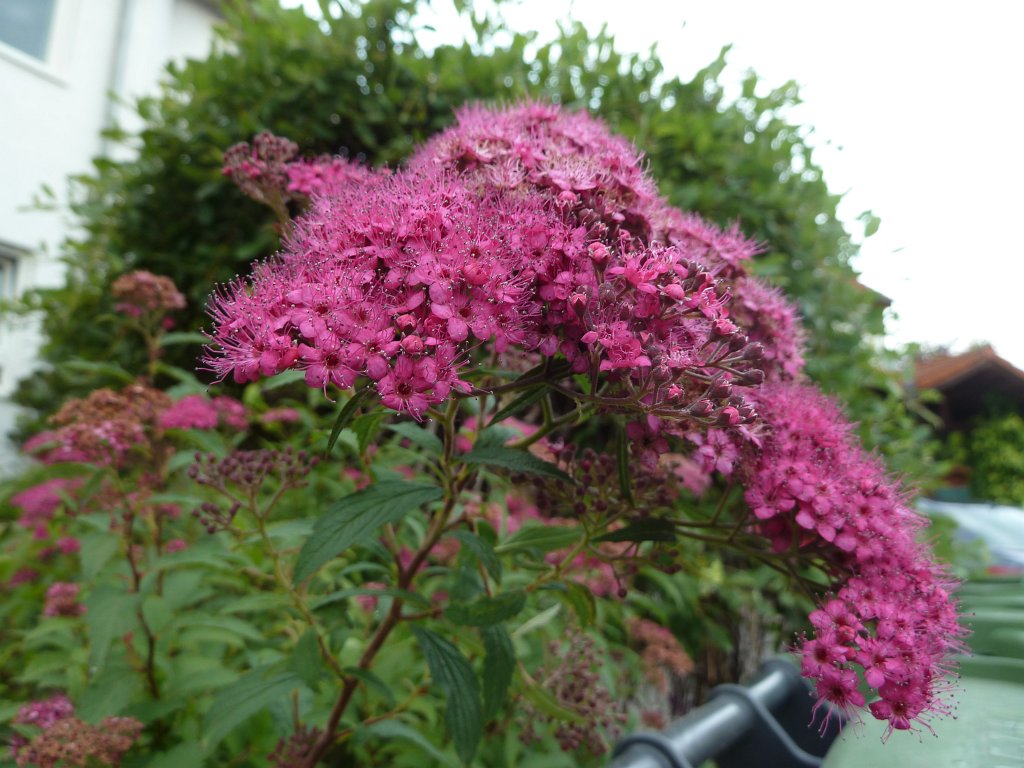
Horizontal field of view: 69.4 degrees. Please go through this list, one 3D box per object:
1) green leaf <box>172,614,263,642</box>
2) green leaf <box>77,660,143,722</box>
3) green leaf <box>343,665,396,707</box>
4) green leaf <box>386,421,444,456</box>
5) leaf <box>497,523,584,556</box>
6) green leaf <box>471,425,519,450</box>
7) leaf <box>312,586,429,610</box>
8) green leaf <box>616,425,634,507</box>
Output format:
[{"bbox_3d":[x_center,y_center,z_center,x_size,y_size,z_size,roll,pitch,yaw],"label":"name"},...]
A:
[{"bbox_3d":[-0.172,0.142,0.430,0.061,0.008,0.017,-2,16,19],"label":"green leaf"},{"bbox_3d":[-0.230,0.176,0.425,0.024,0.007,0.034,-10,20,19],"label":"green leaf"},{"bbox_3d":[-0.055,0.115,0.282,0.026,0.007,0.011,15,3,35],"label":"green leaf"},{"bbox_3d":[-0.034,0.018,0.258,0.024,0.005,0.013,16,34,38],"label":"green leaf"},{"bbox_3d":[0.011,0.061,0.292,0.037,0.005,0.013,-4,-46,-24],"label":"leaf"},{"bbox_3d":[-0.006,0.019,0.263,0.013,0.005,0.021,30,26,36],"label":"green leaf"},{"bbox_3d":[-0.053,0.082,0.280,0.043,0.006,0.014,4,-6,-13],"label":"leaf"},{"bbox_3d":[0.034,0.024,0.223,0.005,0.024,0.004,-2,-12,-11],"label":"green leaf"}]

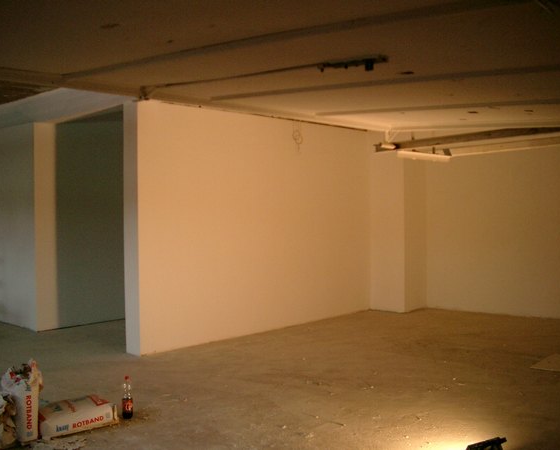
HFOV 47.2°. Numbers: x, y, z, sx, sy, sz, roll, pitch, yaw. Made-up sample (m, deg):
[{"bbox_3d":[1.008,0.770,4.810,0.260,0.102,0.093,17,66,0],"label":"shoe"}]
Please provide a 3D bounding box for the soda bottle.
[{"bbox_3d":[-1.217,1.366,5.118,0.088,0.330,0.088,-1,1,0],"label":"soda bottle"}]

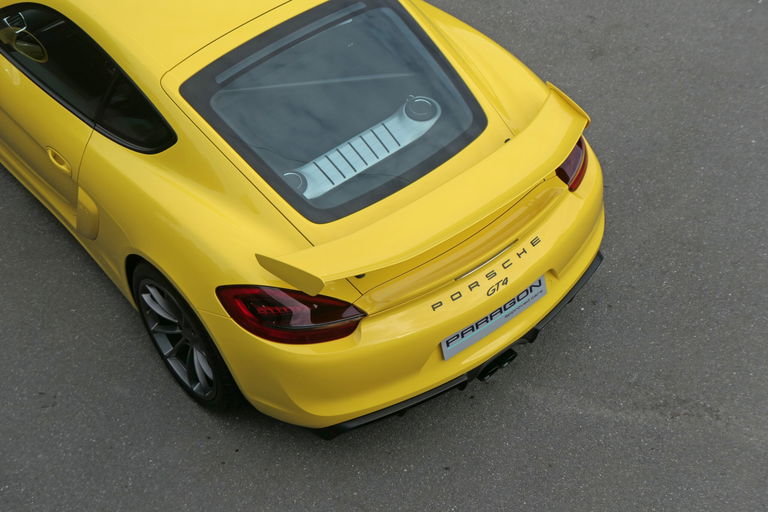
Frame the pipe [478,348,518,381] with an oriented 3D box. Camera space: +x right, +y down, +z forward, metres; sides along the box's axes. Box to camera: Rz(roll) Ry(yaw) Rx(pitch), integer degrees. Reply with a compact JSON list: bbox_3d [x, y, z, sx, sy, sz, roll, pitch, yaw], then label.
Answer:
[{"bbox_3d":[0.432,0.402,5.548,0.200,0.080,0.120,-32,51,-25],"label":"pipe"}]

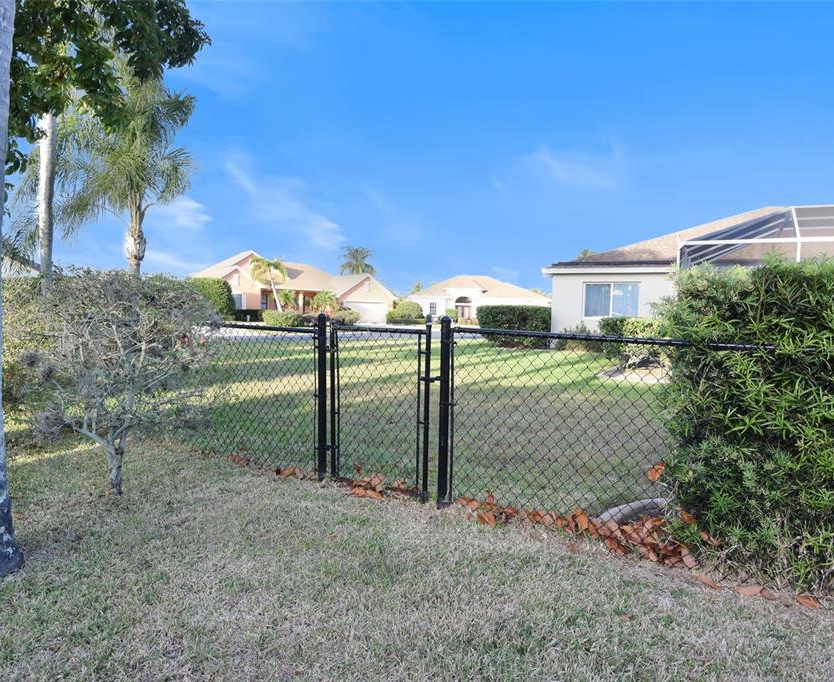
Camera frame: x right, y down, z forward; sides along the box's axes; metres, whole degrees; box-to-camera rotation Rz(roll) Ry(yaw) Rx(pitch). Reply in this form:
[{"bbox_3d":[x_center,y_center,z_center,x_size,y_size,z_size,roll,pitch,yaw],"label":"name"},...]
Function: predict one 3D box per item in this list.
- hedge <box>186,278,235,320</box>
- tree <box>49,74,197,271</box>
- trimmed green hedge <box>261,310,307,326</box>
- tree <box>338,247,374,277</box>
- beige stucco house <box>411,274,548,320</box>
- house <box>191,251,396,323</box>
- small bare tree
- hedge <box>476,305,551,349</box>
[{"bbox_3d":[-15.736,-3.143,39.000,2.900,3.200,2.600,-2,5,-38],"label":"hedge"},{"bbox_3d":[-7.919,-3.507,14.000,4.200,7.890,4.200,1,4,0],"label":"tree"},{"bbox_3d":[-10.303,-1.814,39.500,3.300,1.400,1.400,-2,5,-38],"label":"trimmed green hedge"},{"bbox_3d":[-8.138,-7.988,70.000,5.000,9.870,5.000,1,4,0],"label":"tree"},{"bbox_3d":[6.600,-5.582,66.000,17.500,5.700,13.000,0,4,-12],"label":"beige stucco house"},{"bbox_3d":[-13.600,-5.429,51.000,18.500,6.800,13.500,-2,5,-38],"label":"house"},{"bbox_3d":[-2.207,0.305,3.710,1.400,1.620,1.350,1,4,0],"label":"small bare tree"},{"bbox_3d":[3.391,-0.496,17.800,2.700,1.550,1.300,1,4,5],"label":"hedge"}]

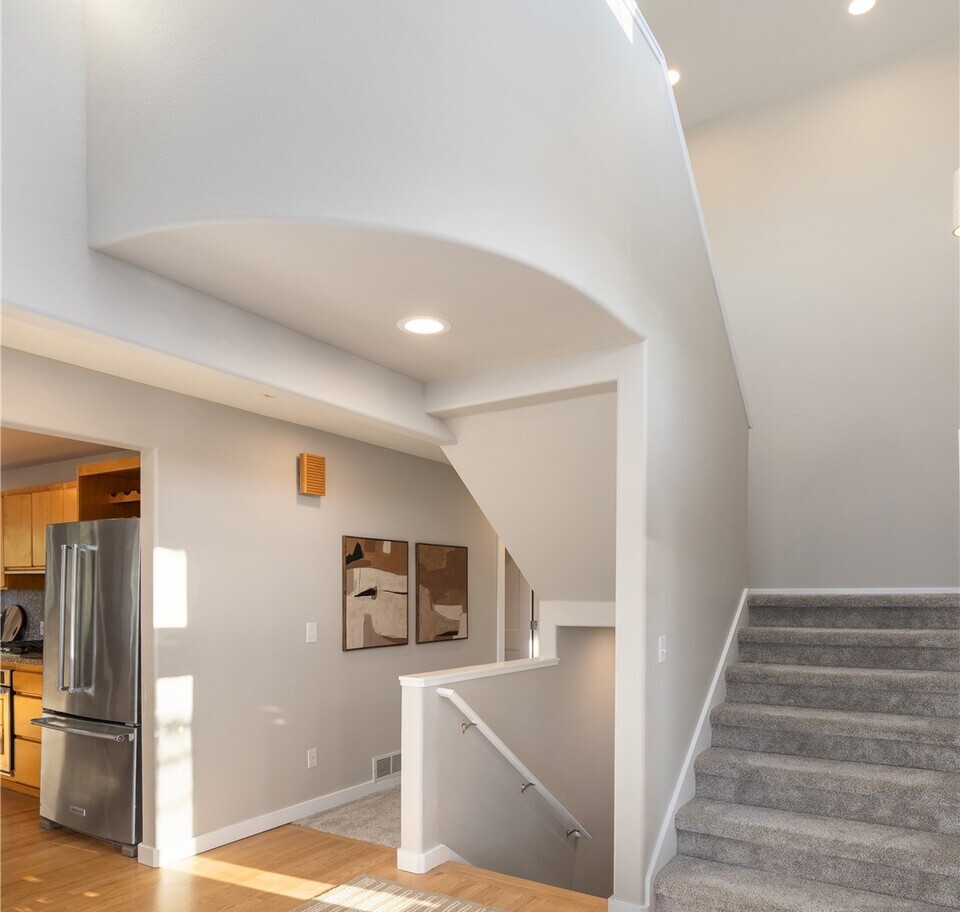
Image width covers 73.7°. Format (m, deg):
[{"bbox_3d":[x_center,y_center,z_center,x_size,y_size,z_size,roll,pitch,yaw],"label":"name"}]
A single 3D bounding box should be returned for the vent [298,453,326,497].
[{"bbox_3d":[-1.044,0.116,3.999,0.065,0.250,0.165,-6,-10,35],"label":"vent"}]

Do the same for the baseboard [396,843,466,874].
[{"bbox_3d":[-0.244,2.027,3.289,0.145,0.090,0.330,-5,-10,34],"label":"baseboard"}]

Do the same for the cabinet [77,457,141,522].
[{"bbox_3d":[-1.860,0.236,3.832,0.900,0.370,0.600,-5,-10,33],"label":"cabinet"}]

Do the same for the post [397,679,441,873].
[{"bbox_3d":[-0.297,1.577,3.205,0.140,0.890,0.140,-5,-10,34],"label":"post"}]

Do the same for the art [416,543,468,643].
[{"bbox_3d":[-0.293,1.082,5.062,0.030,0.740,0.620,-6,-10,35],"label":"art"}]

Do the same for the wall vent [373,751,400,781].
[{"bbox_3d":[-0.629,2.223,4.585,0.020,0.170,0.340,-6,-10,35],"label":"wall vent"}]

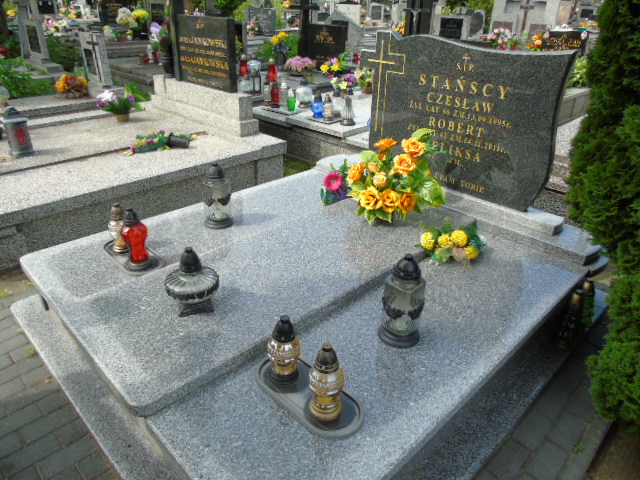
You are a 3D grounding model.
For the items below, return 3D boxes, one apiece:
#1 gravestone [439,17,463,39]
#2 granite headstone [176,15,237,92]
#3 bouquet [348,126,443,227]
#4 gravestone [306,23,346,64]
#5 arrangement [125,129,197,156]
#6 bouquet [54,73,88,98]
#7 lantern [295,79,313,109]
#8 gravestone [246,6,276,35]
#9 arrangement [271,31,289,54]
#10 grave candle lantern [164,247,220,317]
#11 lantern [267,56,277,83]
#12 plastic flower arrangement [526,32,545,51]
[{"bbox_3d":[3.120,-5.037,11.007,0.120,0.480,0.580,-24,37,-39],"label":"gravestone"},{"bbox_3d":[-1.034,-1.730,4.275,0.090,0.590,0.830,-24,36,-38],"label":"granite headstone"},{"bbox_3d":[0.409,-0.346,2.568,0.400,0.430,0.460,-24,36,-38],"label":"bouquet"},{"bbox_3d":[0.118,-2.971,6.971,0.100,0.480,0.780,-24,36,-38],"label":"gravestone"},{"bbox_3d":[-1.266,-0.806,3.700,0.600,0.130,0.280,-24,36,-38],"label":"arrangement"},{"bbox_3d":[-2.876,-1.782,5.350,0.360,0.280,0.340,26,36,38],"label":"bouquet"},{"bbox_3d":[-0.170,-1.588,4.984,0.189,0.294,0.189,1,28,-1],"label":"lantern"},{"bbox_3d":[-1.381,-5.295,11.200,0.120,0.560,1.030,-24,36,-38],"label":"gravestone"},{"bbox_3d":[-0.587,-2.975,6.981,0.260,0.350,0.270,-24,37,-39],"label":"arrangement"},{"bbox_3d":[-0.513,0.150,1.855,0.220,0.265,0.220,1,28,-1],"label":"grave candle lantern"},{"bbox_3d":[-0.582,-2.044,5.609,0.127,0.305,0.127,1,28,-1],"label":"lantern"},{"bbox_3d":[3.349,-3.070,7.184,0.260,0.320,0.280,-24,37,-39],"label":"plastic flower arrangement"}]

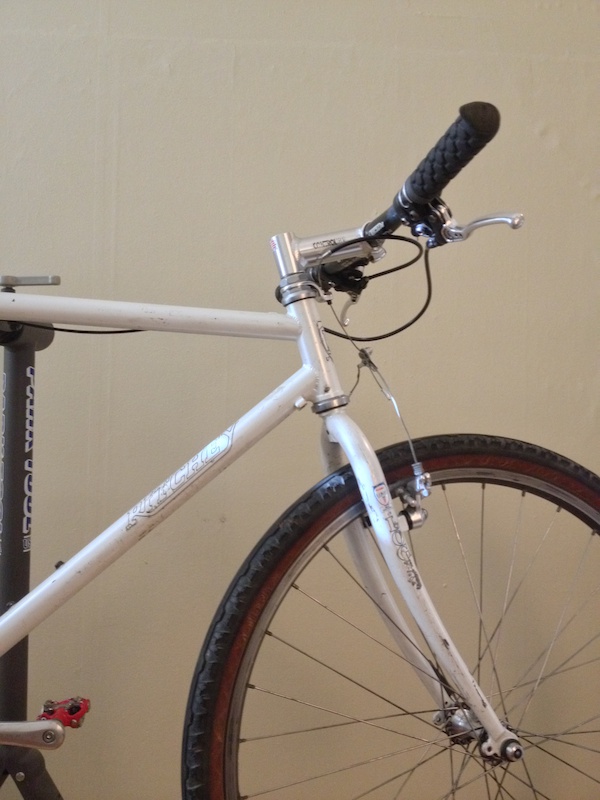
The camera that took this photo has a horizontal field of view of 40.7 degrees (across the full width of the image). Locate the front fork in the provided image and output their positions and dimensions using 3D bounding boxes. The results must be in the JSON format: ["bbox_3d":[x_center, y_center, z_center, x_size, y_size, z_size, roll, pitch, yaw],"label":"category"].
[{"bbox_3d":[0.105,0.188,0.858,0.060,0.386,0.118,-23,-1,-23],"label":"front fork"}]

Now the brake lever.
[{"bbox_3d":[0.169,-0.162,0.758,0.024,0.016,0.108,46,-18,-22],"label":"brake lever"}]

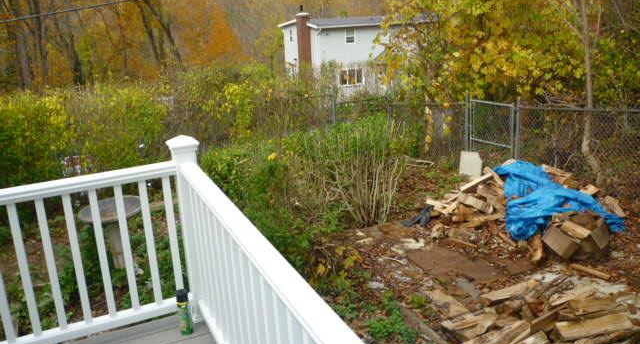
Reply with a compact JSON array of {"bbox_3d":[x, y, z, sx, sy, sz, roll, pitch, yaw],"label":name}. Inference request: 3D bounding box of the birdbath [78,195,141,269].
[{"bbox_3d":[-1.729,0.579,4.556,0.530,0.622,0.530,-2,17,0],"label":"birdbath"}]

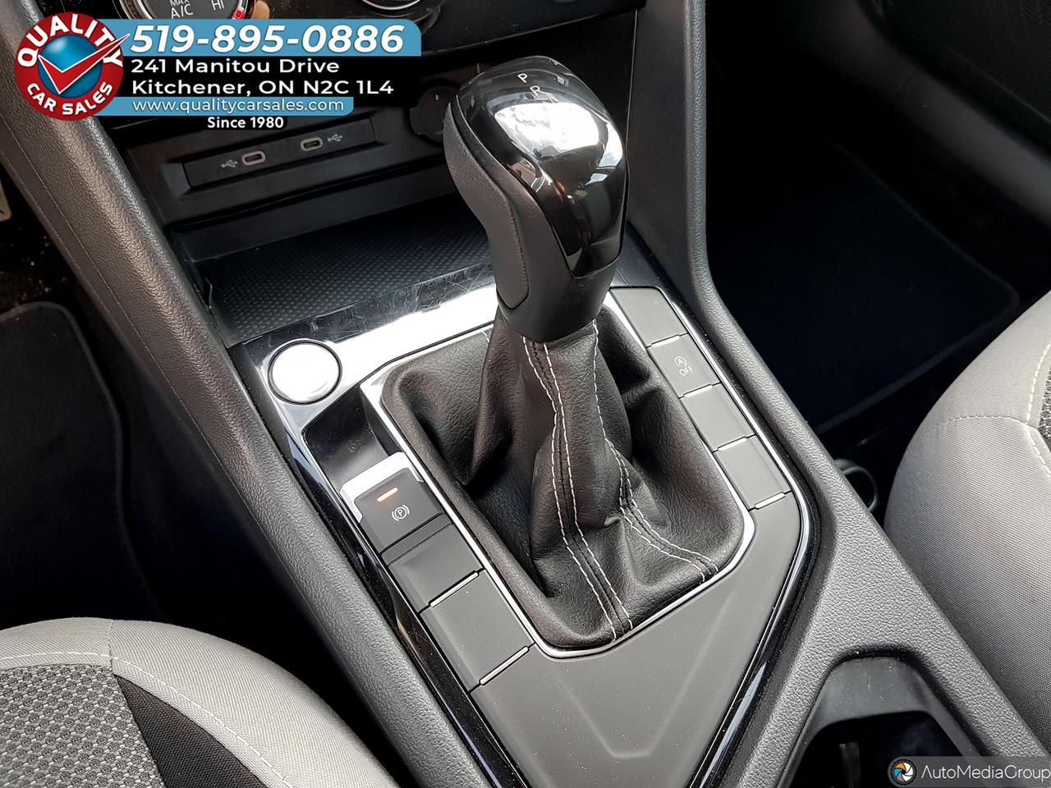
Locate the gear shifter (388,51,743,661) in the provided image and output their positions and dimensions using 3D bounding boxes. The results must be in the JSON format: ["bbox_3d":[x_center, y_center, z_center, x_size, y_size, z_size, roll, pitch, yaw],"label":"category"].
[{"bbox_3d":[0.026,-0.021,0.295,0.126,0.143,0.169,-22,64,-24],"label":"gear shifter"}]

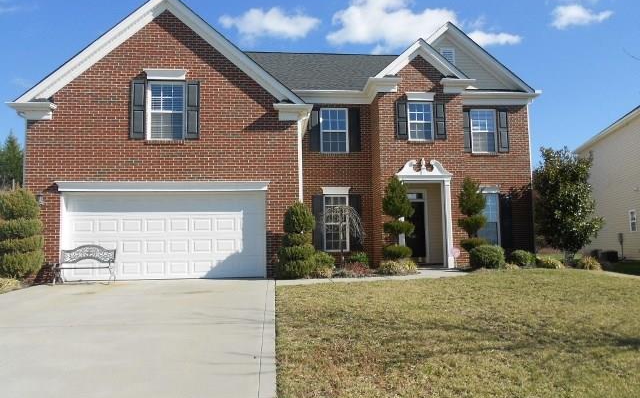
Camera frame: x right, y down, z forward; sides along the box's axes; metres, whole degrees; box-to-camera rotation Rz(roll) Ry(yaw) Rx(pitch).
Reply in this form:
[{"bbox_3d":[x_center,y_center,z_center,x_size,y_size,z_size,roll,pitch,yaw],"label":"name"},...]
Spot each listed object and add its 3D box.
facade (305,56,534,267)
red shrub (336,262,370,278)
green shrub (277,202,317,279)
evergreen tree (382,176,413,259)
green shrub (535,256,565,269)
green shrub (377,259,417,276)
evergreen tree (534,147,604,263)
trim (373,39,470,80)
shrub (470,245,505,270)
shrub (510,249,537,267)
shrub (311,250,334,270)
[{"bbox_3d":[3.328,-1.166,15.702,8.150,6.680,1.650,0,-5,-5],"label":"facade"},{"bbox_3d":[0.890,1.838,12.579,0.850,0.400,0.800,0,-6,-5],"label":"red shrub"},{"bbox_3d":[-0.569,0.995,11.521,0.922,1.839,0.913,0,-6,-5],"label":"green shrub"},{"bbox_3d":[2.269,0.645,14.046,0.862,2.684,0.850,0,-5,-5],"label":"evergreen tree"},{"bbox_3d":[6.798,1.860,14.238,0.819,0.370,0.780,0,-5,-5],"label":"green shrub"},{"bbox_3d":[2.025,1.793,12.718,1.041,0.382,0.800,0,-5,-5],"label":"green shrub"},{"bbox_3d":[8.212,0.221,15.810,2.091,3.878,2.050,0,-5,-5],"label":"evergreen tree"},{"bbox_3d":[3.094,-4.297,14.927,2.943,1.319,0.355,0,-6,-5],"label":"trim"},{"bbox_3d":[4.909,1.701,14.087,0.949,0.673,0.900,0,-5,-5],"label":"shrub"},{"bbox_3d":[6.399,1.862,15.172,0.820,0.500,0.800,0,-6,-5],"label":"shrub"},{"bbox_3d":[0.065,1.592,12.161,0.652,0.525,0.650,0,-5,-5],"label":"shrub"}]

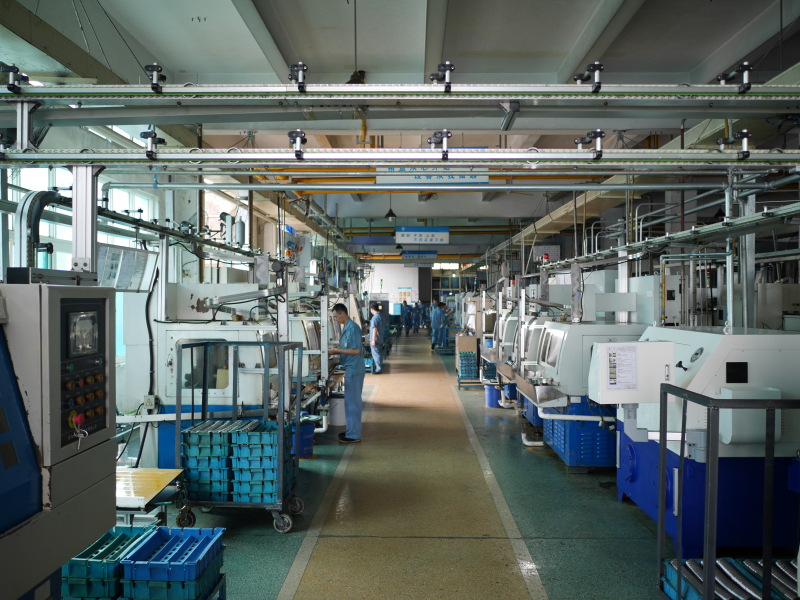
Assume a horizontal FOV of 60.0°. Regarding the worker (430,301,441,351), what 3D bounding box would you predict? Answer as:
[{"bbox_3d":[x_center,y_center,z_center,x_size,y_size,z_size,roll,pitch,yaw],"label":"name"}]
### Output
[{"bbox_3d":[1.310,0.900,24.300,0.480,1.650,0.360,0,0,18],"label":"worker"}]

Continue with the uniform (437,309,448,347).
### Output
[{"bbox_3d":[1.620,1.020,25.000,0.420,1.360,0.470,0,0,-3],"label":"uniform"}]

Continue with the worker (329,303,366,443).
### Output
[{"bbox_3d":[-0.654,0.890,8.560,0.490,1.690,0.500,0,0,-3],"label":"worker"}]

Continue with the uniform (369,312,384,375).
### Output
[{"bbox_3d":[-0.516,0.900,16.250,0.360,1.660,0.480,0,0,40],"label":"uniform"}]

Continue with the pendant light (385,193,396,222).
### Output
[{"bbox_3d":[-0.227,-2.335,17.500,0.310,0.760,0.310,0,0,0],"label":"pendant light"}]

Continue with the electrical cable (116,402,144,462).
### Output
[{"bbox_3d":[-2.450,1.200,6.300,0.260,0.550,0.100,0,0,0],"label":"electrical cable"}]

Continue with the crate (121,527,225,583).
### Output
[{"bbox_3d":[-1.151,1.312,3.580,0.375,0.098,0.500,0,0,-1],"label":"crate"}]

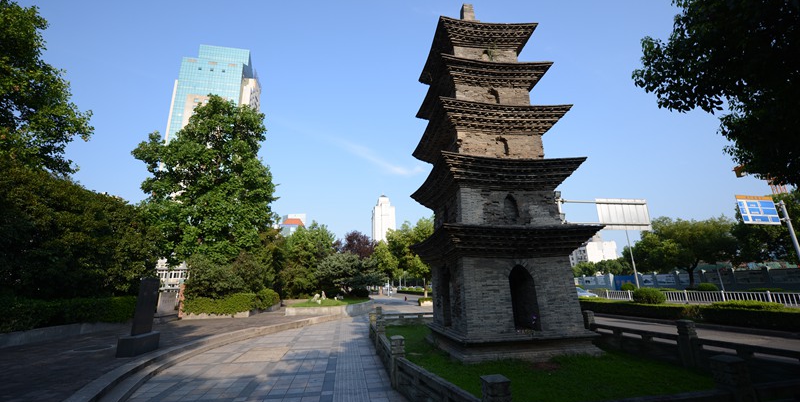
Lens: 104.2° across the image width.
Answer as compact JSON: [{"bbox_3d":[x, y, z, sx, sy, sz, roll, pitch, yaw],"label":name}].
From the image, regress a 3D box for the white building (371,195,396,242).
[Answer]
[{"bbox_3d":[-17.771,45.564,358.581,23.000,103.000,23.000,2,-15,-12],"label":"white building"}]

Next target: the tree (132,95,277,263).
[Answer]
[{"bbox_3d":[-13.152,-0.451,20.924,8.600,15.400,8.600,8,-18,-32],"label":"tree"}]

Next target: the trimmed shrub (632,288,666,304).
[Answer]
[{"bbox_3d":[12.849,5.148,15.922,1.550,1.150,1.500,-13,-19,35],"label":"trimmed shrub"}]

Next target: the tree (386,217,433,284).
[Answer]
[{"bbox_3d":[1.635,5.059,26.587,5.200,7.200,5.200,-2,-15,3],"label":"tree"}]

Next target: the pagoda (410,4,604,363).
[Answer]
[{"bbox_3d":[2.911,-1.823,11.030,4.460,12.800,4.460,1,-15,-8],"label":"pagoda"}]

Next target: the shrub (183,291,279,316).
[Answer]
[{"bbox_3d":[-9.942,5.851,18.173,4.300,1.400,2.200,1,-15,-11],"label":"shrub"}]

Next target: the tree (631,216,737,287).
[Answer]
[{"bbox_3d":[32.216,6.036,34.908,9.800,8.600,9.400,-14,-20,39],"label":"tree"}]

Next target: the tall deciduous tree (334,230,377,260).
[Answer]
[{"bbox_3d":[-4.469,6.393,31.450,4.700,6.800,4.600,1,-15,-8],"label":"tall deciduous tree"}]

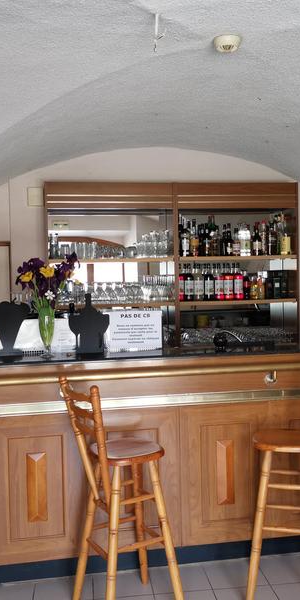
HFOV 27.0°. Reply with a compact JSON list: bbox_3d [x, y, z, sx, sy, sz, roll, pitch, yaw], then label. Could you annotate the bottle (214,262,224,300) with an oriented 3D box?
[{"bbox_3d":[0.568,-0.149,5.100,0.074,0.305,0.074,-2,3,-7],"label":"bottle"}]

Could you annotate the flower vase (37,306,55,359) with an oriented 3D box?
[{"bbox_3d":[-0.561,0.174,3.390,0.093,0.270,0.093,-2,3,-7],"label":"flower vase"}]

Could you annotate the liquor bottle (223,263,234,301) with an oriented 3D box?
[{"bbox_3d":[0.649,-0.149,5.120,0.075,0.305,0.075,-2,3,-7],"label":"liquor bottle"}]

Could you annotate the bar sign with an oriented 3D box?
[{"bbox_3d":[-0.089,0.175,3.520,0.315,0.222,0.030,-2,3,-10],"label":"bar sign"}]

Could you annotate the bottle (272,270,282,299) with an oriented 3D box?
[{"bbox_3d":[1.044,-0.124,5.118,0.070,0.220,0.070,-2,3,-10],"label":"bottle"}]

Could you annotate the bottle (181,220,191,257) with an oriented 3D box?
[{"bbox_3d":[0.300,-0.518,5.220,0.068,0.318,0.068,-2,3,-9],"label":"bottle"}]

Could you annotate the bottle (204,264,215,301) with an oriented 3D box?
[{"bbox_3d":[0.483,-0.146,5.080,0.074,0.305,0.074,-2,3,-7],"label":"bottle"}]

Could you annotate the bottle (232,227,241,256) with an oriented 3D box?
[{"bbox_3d":[0.709,-0.473,5.100,0.066,0.232,0.062,-2,3,-7],"label":"bottle"}]

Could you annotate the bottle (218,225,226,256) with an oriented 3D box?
[{"bbox_3d":[0.621,-0.501,5.271,0.067,0.273,0.067,-2,3,-9],"label":"bottle"}]

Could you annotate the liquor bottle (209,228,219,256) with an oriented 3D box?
[{"bbox_3d":[0.514,-0.464,5.012,0.072,0.229,0.072,-2,3,-10],"label":"liquor bottle"}]

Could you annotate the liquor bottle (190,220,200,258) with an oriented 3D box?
[{"bbox_3d":[0.380,-0.518,5.232,0.069,0.313,0.069,-2,3,-9],"label":"liquor bottle"}]

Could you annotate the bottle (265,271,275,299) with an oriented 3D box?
[{"bbox_3d":[0.983,-0.123,5.107,0.068,0.221,0.068,-2,3,-10],"label":"bottle"}]

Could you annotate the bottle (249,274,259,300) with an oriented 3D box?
[{"bbox_3d":[0.851,-0.102,5.100,0.070,0.212,0.066,-2,3,-7],"label":"bottle"}]

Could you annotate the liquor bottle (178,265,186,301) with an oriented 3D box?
[{"bbox_3d":[0.251,-0.147,5.244,0.077,0.314,0.077,-2,3,-9],"label":"liquor bottle"}]

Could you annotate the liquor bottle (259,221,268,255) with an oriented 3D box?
[{"bbox_3d":[0.934,-0.510,5.120,0.068,0.280,0.068,-2,3,-7],"label":"liquor bottle"}]

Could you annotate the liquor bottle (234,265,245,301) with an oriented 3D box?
[{"bbox_3d":[0.761,-0.155,5.325,0.079,0.317,0.079,-2,3,-9],"label":"liquor bottle"}]

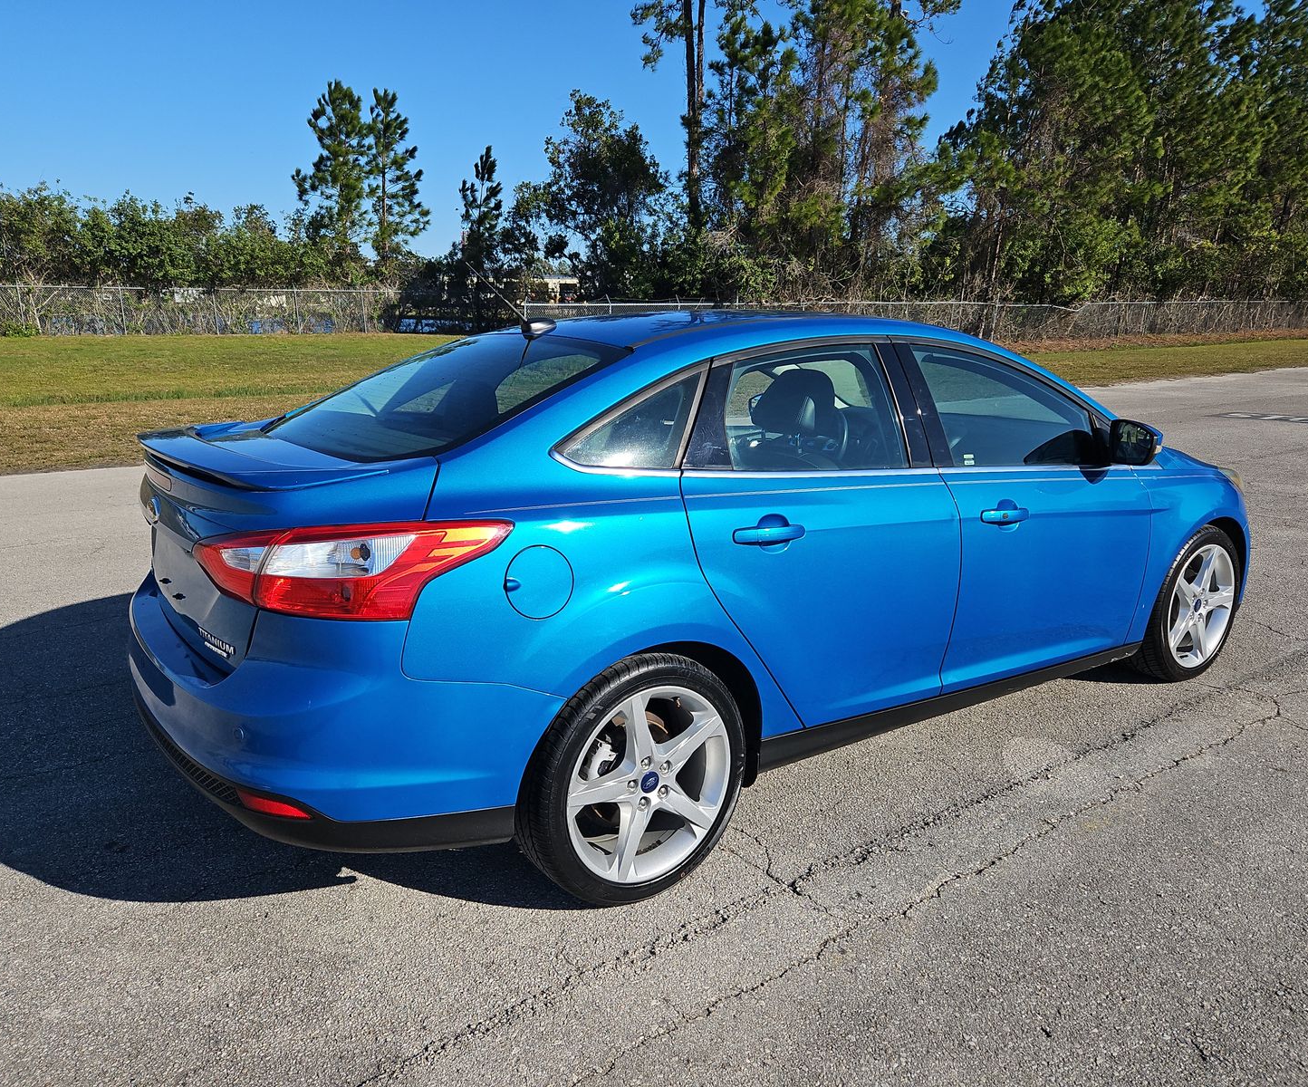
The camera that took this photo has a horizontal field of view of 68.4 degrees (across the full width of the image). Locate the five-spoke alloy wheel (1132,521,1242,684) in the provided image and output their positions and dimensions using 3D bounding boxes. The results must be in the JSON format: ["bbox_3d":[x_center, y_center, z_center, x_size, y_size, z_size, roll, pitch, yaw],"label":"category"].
[{"bbox_3d":[2.121,0.223,3.921,0.645,0.643,0.240,-9,16,-34],"label":"five-spoke alloy wheel"}]

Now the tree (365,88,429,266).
[{"bbox_3d":[-13.275,-16.238,47.787,3.900,11.738,3.900,-3,14,-14],"label":"tree"}]

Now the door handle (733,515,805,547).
[{"bbox_3d":[0.285,-0.026,2.388,0.226,0.068,0.050,-9,16,-34],"label":"door handle"}]

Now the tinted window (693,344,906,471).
[{"bbox_3d":[0.382,-0.353,2.597,0.810,0.385,0.070,-8,-7,-32],"label":"tinted window"}]

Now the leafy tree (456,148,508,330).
[{"bbox_3d":[-7.298,-12.720,40.623,2.116,7.600,2.116,-2,14,-9],"label":"leafy tree"}]

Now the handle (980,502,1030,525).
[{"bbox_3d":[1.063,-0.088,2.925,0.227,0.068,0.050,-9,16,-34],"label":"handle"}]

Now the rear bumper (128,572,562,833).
[{"bbox_3d":[-1.010,0.282,2.666,0.720,0.610,1.780,-9,16,-34],"label":"rear bumper"}]

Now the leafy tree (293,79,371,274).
[{"bbox_3d":[-13.690,-14.631,41.172,3.213,9.637,3.213,-4,15,-17],"label":"leafy tree"}]

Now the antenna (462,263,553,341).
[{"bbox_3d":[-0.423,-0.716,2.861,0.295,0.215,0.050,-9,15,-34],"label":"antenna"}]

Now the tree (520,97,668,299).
[{"bbox_3d":[-2.289,-13.069,37.957,5.768,8.779,5.768,-1,14,-3],"label":"tree"}]

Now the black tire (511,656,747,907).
[{"bbox_3d":[-0.062,0.569,2.462,0.645,0.643,0.240,-9,16,-34],"label":"black tire"}]

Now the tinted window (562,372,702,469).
[{"bbox_3d":[-0.029,-0.299,2.316,0.470,0.275,0.060,-7,-8,-27],"label":"tinted window"}]

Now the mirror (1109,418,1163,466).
[{"bbox_3d":[1.566,-0.329,3.144,0.130,0.158,0.180,-9,16,-34],"label":"mirror"}]

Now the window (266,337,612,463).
[{"bbox_3d":[-0.670,-0.432,2.747,0.740,0.090,1.220,-33,27,-26],"label":"window"}]

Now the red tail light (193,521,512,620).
[{"bbox_3d":[-0.639,0.034,2.064,0.530,0.170,0.485,-9,16,-34],"label":"red tail light"}]

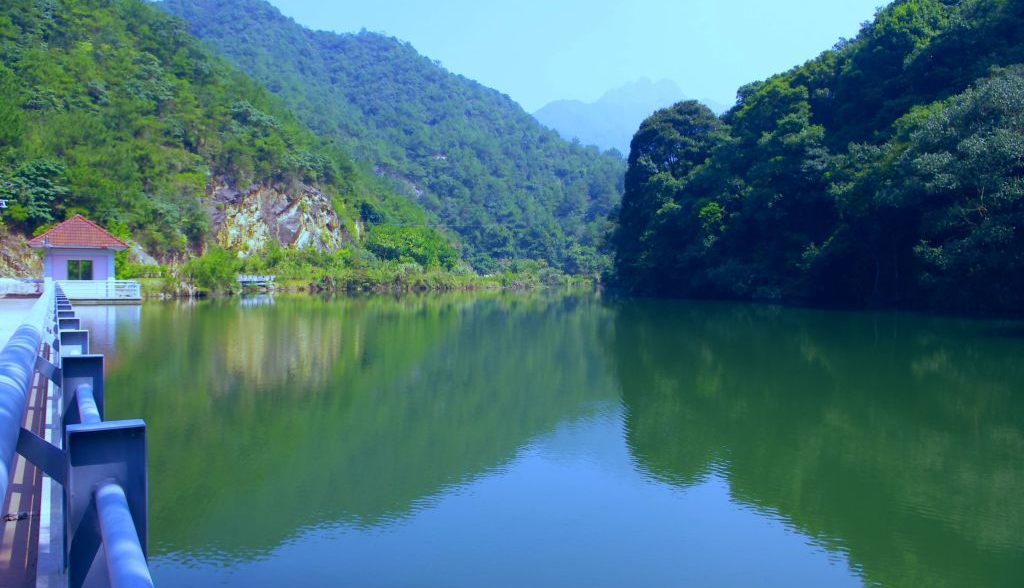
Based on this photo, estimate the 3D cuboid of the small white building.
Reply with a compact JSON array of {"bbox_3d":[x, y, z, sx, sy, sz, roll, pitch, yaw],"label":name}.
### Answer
[{"bbox_3d":[-27.862,-2.396,49.739,5.600,5.430,5.300,-1,1,-31],"label":"small white building"}]

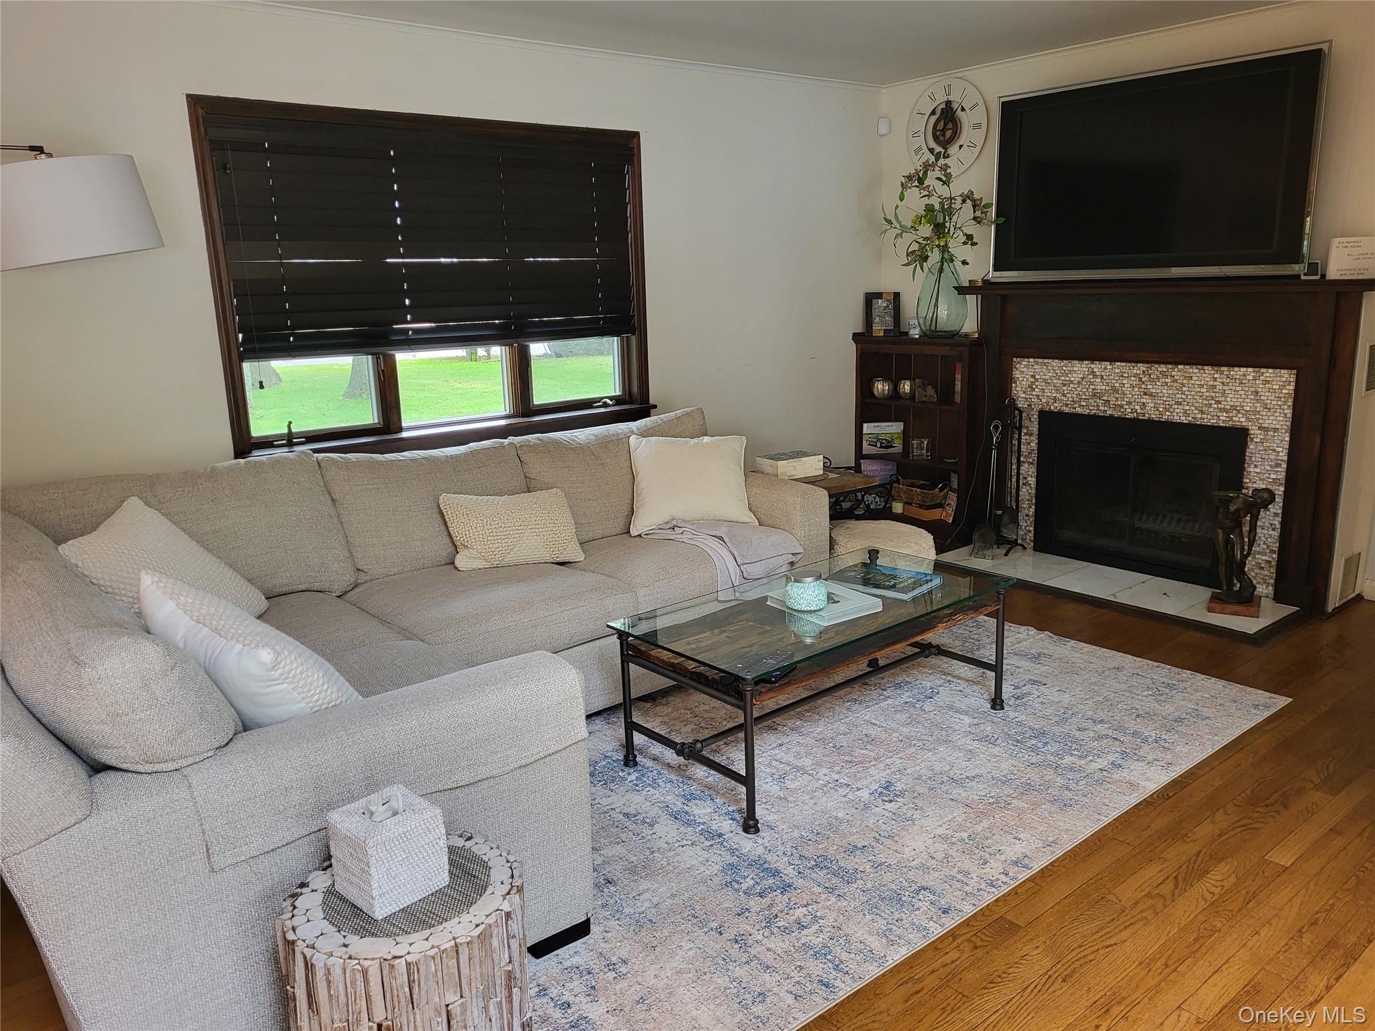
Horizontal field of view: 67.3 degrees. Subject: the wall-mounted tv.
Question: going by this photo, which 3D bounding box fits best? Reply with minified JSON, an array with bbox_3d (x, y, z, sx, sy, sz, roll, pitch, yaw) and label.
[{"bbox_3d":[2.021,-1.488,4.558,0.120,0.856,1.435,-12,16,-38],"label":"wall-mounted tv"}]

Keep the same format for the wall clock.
[{"bbox_3d":[1.400,-2.109,5.606,0.057,0.502,0.523,-12,16,-38],"label":"wall clock"}]

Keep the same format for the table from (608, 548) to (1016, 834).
[{"bbox_3d":[0.425,0.479,3.232,1.210,0.437,0.611,-12,16,-38],"label":"table"}]

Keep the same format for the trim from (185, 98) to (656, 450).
[{"bbox_3d":[-0.961,-0.995,4.397,2.020,1.336,0.107,-12,16,-38],"label":"trim"}]

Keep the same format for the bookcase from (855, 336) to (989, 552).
[{"bbox_3d":[1.309,-0.436,5.641,0.360,1.105,0.809,-12,16,-38],"label":"bookcase"}]

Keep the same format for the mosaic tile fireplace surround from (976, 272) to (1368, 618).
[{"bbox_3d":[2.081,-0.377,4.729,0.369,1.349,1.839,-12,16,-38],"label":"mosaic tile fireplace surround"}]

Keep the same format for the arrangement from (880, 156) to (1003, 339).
[{"bbox_3d":[1.301,-1.398,5.357,0.480,0.933,0.630,-12,16,-38],"label":"arrangement"}]

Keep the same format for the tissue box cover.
[{"bbox_3d":[-0.508,0.570,1.761,0.139,0.136,0.133,10,18,43],"label":"tissue box cover"}]

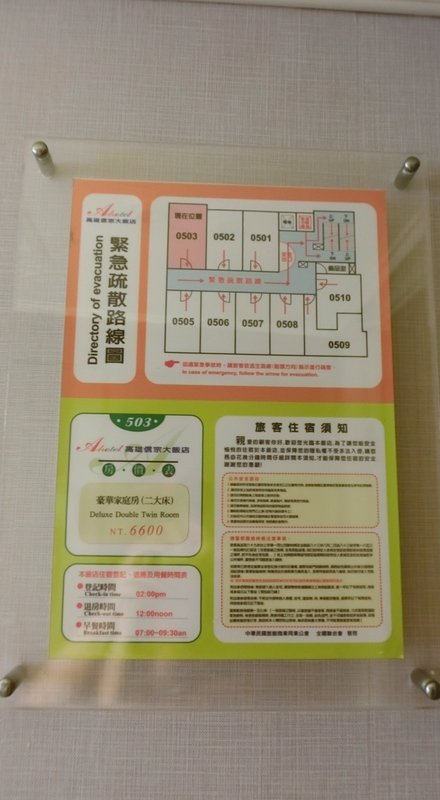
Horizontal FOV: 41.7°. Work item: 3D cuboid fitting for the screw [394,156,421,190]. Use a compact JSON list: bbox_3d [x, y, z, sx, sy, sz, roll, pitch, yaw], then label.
[{"bbox_3d":[0.134,-0.162,0.414,0.010,0.010,0.029,1,-9,-3],"label":"screw"}]

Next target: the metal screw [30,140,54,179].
[{"bbox_3d":[-0.122,-0.166,0.399,0.010,0.010,0.029,1,-9,-3],"label":"metal screw"}]

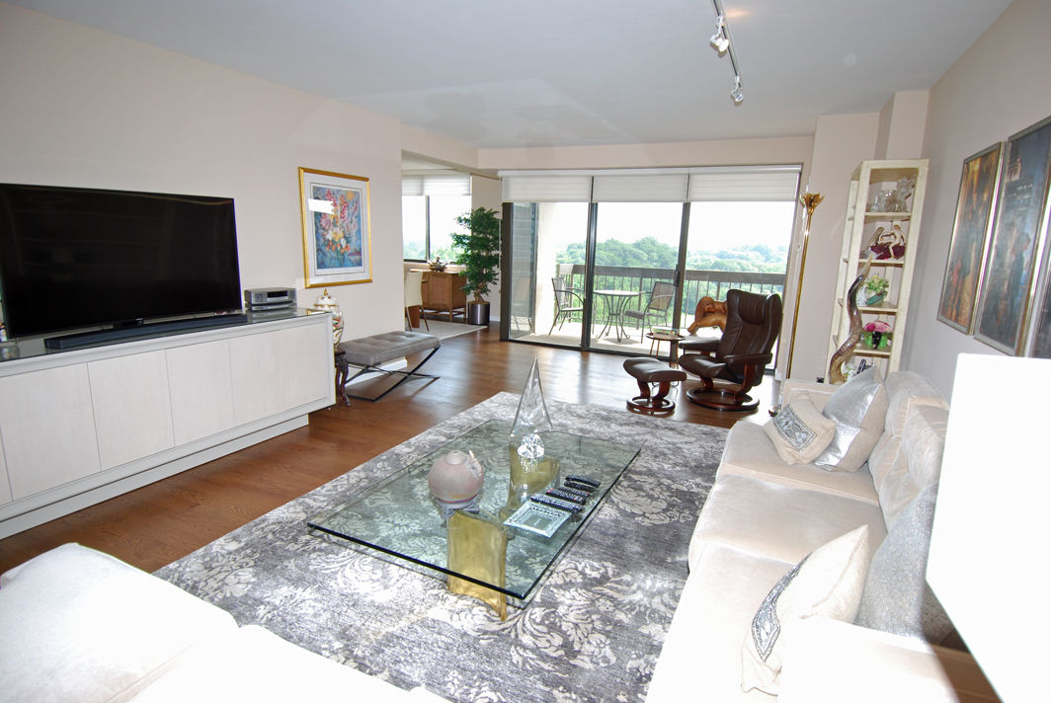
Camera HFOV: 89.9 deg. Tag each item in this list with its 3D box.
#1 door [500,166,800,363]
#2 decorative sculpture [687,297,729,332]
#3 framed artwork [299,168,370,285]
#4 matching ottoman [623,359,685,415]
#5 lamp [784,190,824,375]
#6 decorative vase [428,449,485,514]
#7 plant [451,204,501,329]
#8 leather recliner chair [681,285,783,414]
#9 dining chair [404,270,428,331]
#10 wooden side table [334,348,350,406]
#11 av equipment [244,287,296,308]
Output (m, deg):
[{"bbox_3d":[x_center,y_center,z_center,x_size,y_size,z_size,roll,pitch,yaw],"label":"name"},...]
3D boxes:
[{"bbox_3d":[1.266,-1.068,6.556,3.580,2.260,0.120,7,13,25],"label":"door"},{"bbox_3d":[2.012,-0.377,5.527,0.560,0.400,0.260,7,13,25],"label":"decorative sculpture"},{"bbox_3d":[-1.681,-1.084,4.719,0.035,0.975,0.807,7,13,25],"label":"framed artwork"},{"bbox_3d":[1.120,0.293,4.607,0.430,0.395,0.500,-3,13,-21],"label":"matching ottoman"},{"bbox_3d":[2.252,-0.361,4.367,0.250,1.830,0.250,7,13,25],"label":"lamp"},{"bbox_3d":[-0.263,0.496,2.046,0.215,0.250,0.215,1,12,0],"label":"decorative vase"},{"bbox_3d":[-0.752,-1.426,8.807,0.820,1.930,0.820,1,12,0],"label":"plant"},{"bbox_3d":[1.836,-0.038,4.774,0.770,1.010,0.750,-3,13,-21],"label":"leather recliner chair"},{"bbox_3d":[-1.797,-0.746,7.931,0.560,0.910,0.460,7,13,25],"label":"dining chair"},{"bbox_3d":[-1.650,0.234,4.453,0.300,0.440,0.300,7,13,25],"label":"wooden side table"},{"bbox_3d":[-1.951,-0.391,3.983,0.210,0.145,0.360,7,13,25],"label":"av equipment"}]

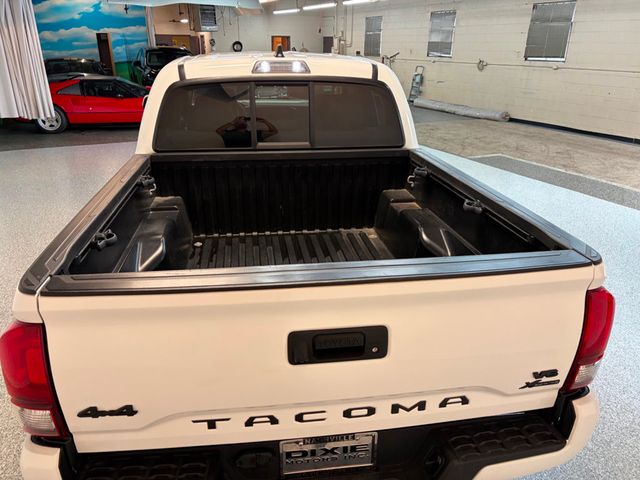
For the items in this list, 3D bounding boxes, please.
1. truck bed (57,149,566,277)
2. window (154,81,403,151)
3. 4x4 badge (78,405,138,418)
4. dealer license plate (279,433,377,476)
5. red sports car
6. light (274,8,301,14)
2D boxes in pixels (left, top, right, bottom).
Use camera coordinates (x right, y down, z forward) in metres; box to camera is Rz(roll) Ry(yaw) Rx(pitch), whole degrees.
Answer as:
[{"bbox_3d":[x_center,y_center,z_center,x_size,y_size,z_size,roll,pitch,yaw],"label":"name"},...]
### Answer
[{"bbox_3d":[-0.081,0.007,2.124,1.470,0.500,1.570,-2,22,-8],"label":"truck bed"},{"bbox_3d":[-0.216,-0.722,2.775,1.420,0.410,0.060,-2,6,-8],"label":"window"},{"bbox_3d":[-0.583,0.477,1.325,0.162,0.038,0.008,-2,22,-8],"label":"4x4 badge"},{"bbox_3d":[0.029,0.683,1.533,0.310,0.157,0.015,-2,27,-8],"label":"dealer license plate"},{"bbox_3d":[-5.006,-3.276,11.463,4.250,1.130,1.730,-6,23,-16],"label":"red sports car"},{"bbox_3d":[-1.156,-7.770,16.358,0.130,0.110,2.440,-9,24,-24],"label":"light"}]

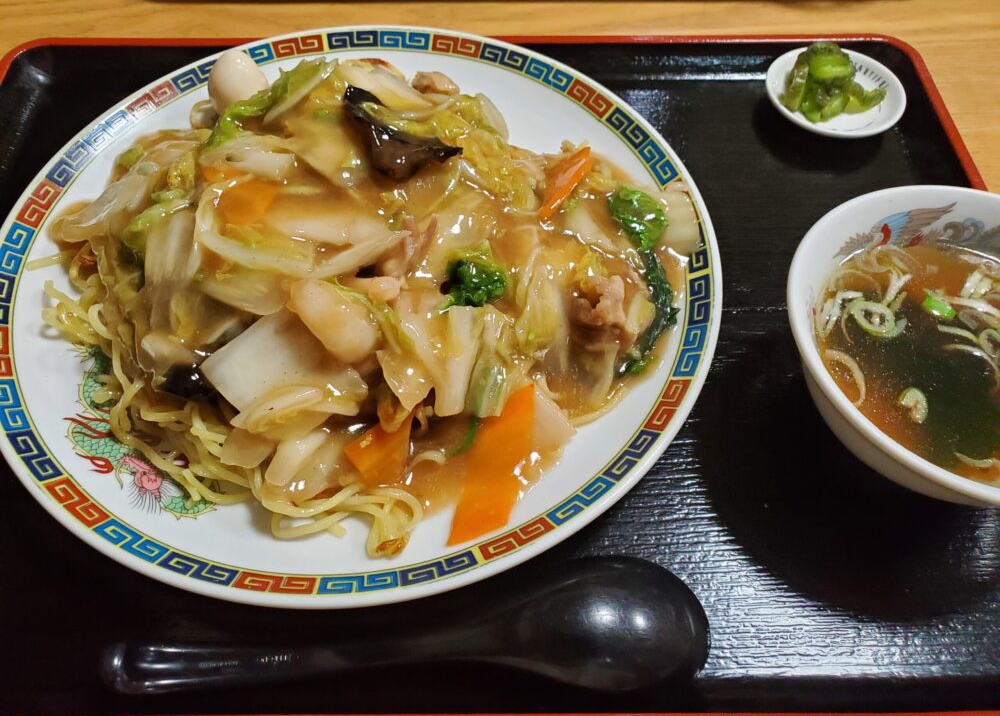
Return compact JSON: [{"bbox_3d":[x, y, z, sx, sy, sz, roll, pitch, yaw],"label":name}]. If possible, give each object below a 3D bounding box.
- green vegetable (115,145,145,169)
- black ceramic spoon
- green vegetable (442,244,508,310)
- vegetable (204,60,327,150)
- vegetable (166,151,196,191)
[{"bbox_3d":[-0.153,-0.083,0.310,0.011,0.007,0.009,0,57,0],"label":"green vegetable"},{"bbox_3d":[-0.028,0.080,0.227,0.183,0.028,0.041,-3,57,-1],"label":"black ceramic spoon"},{"bbox_3d":[-0.008,-0.027,0.253,0.021,0.016,0.020,0,57,0],"label":"green vegetable"},{"bbox_3d":[-0.095,-0.103,0.305,0.049,0.024,0.029,-21,60,-13],"label":"vegetable"},{"bbox_3d":[-0.124,-0.073,0.292,0.011,0.009,0.013,0,57,0],"label":"vegetable"}]

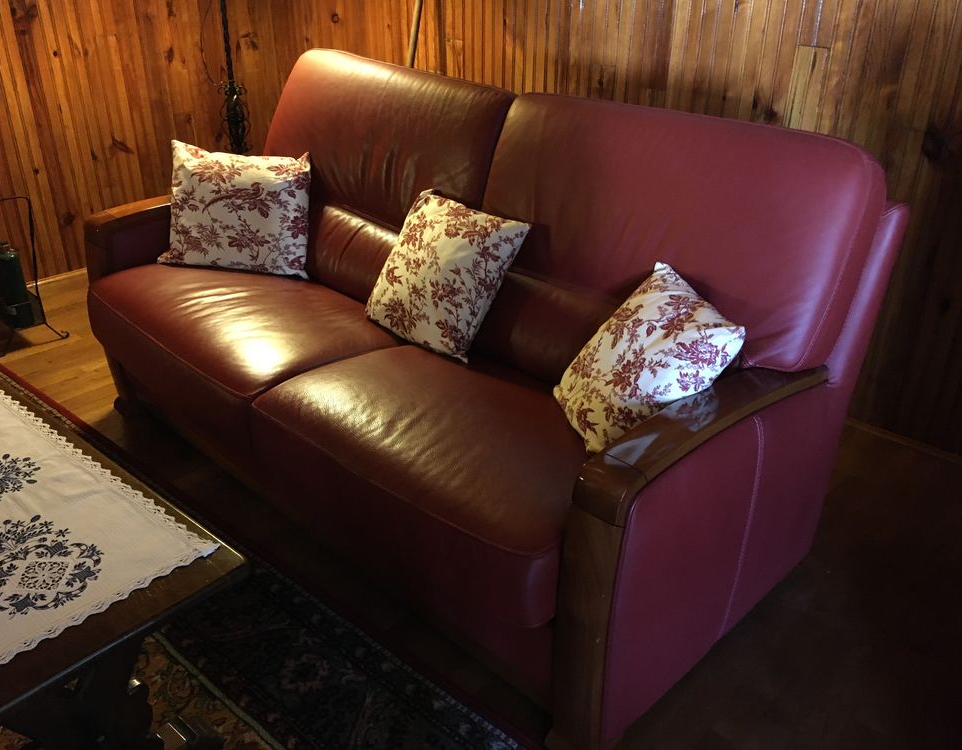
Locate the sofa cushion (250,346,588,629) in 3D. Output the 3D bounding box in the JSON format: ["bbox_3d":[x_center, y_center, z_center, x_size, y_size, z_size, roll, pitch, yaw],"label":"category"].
[{"bbox_3d":[-0.012,0.136,1.753,0.853,0.203,0.557,24,35,39],"label":"sofa cushion"}]

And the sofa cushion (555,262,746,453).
[{"bbox_3d":[0.303,-0.036,1.672,0.375,0.140,0.370,-44,23,10],"label":"sofa cushion"}]

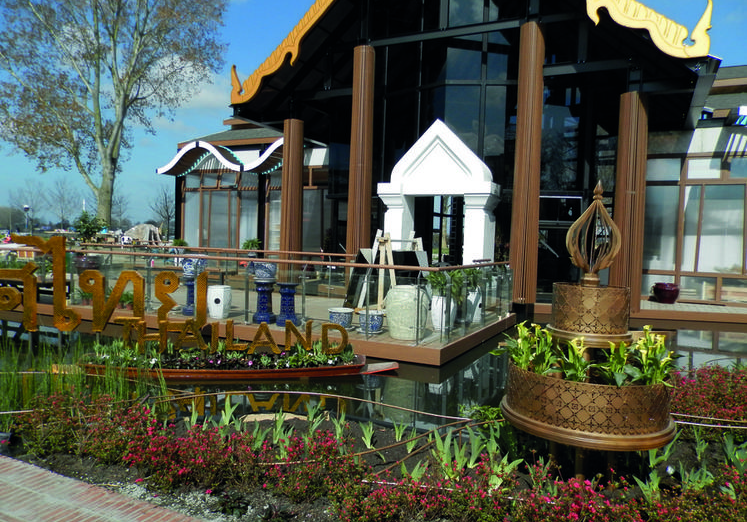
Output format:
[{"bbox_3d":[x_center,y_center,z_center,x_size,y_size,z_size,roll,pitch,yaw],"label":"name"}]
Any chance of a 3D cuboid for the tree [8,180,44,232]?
[{"bbox_3d":[-57.731,-8.927,90.000,6.000,9.400,6.000,3,3,27],"label":"tree"}]

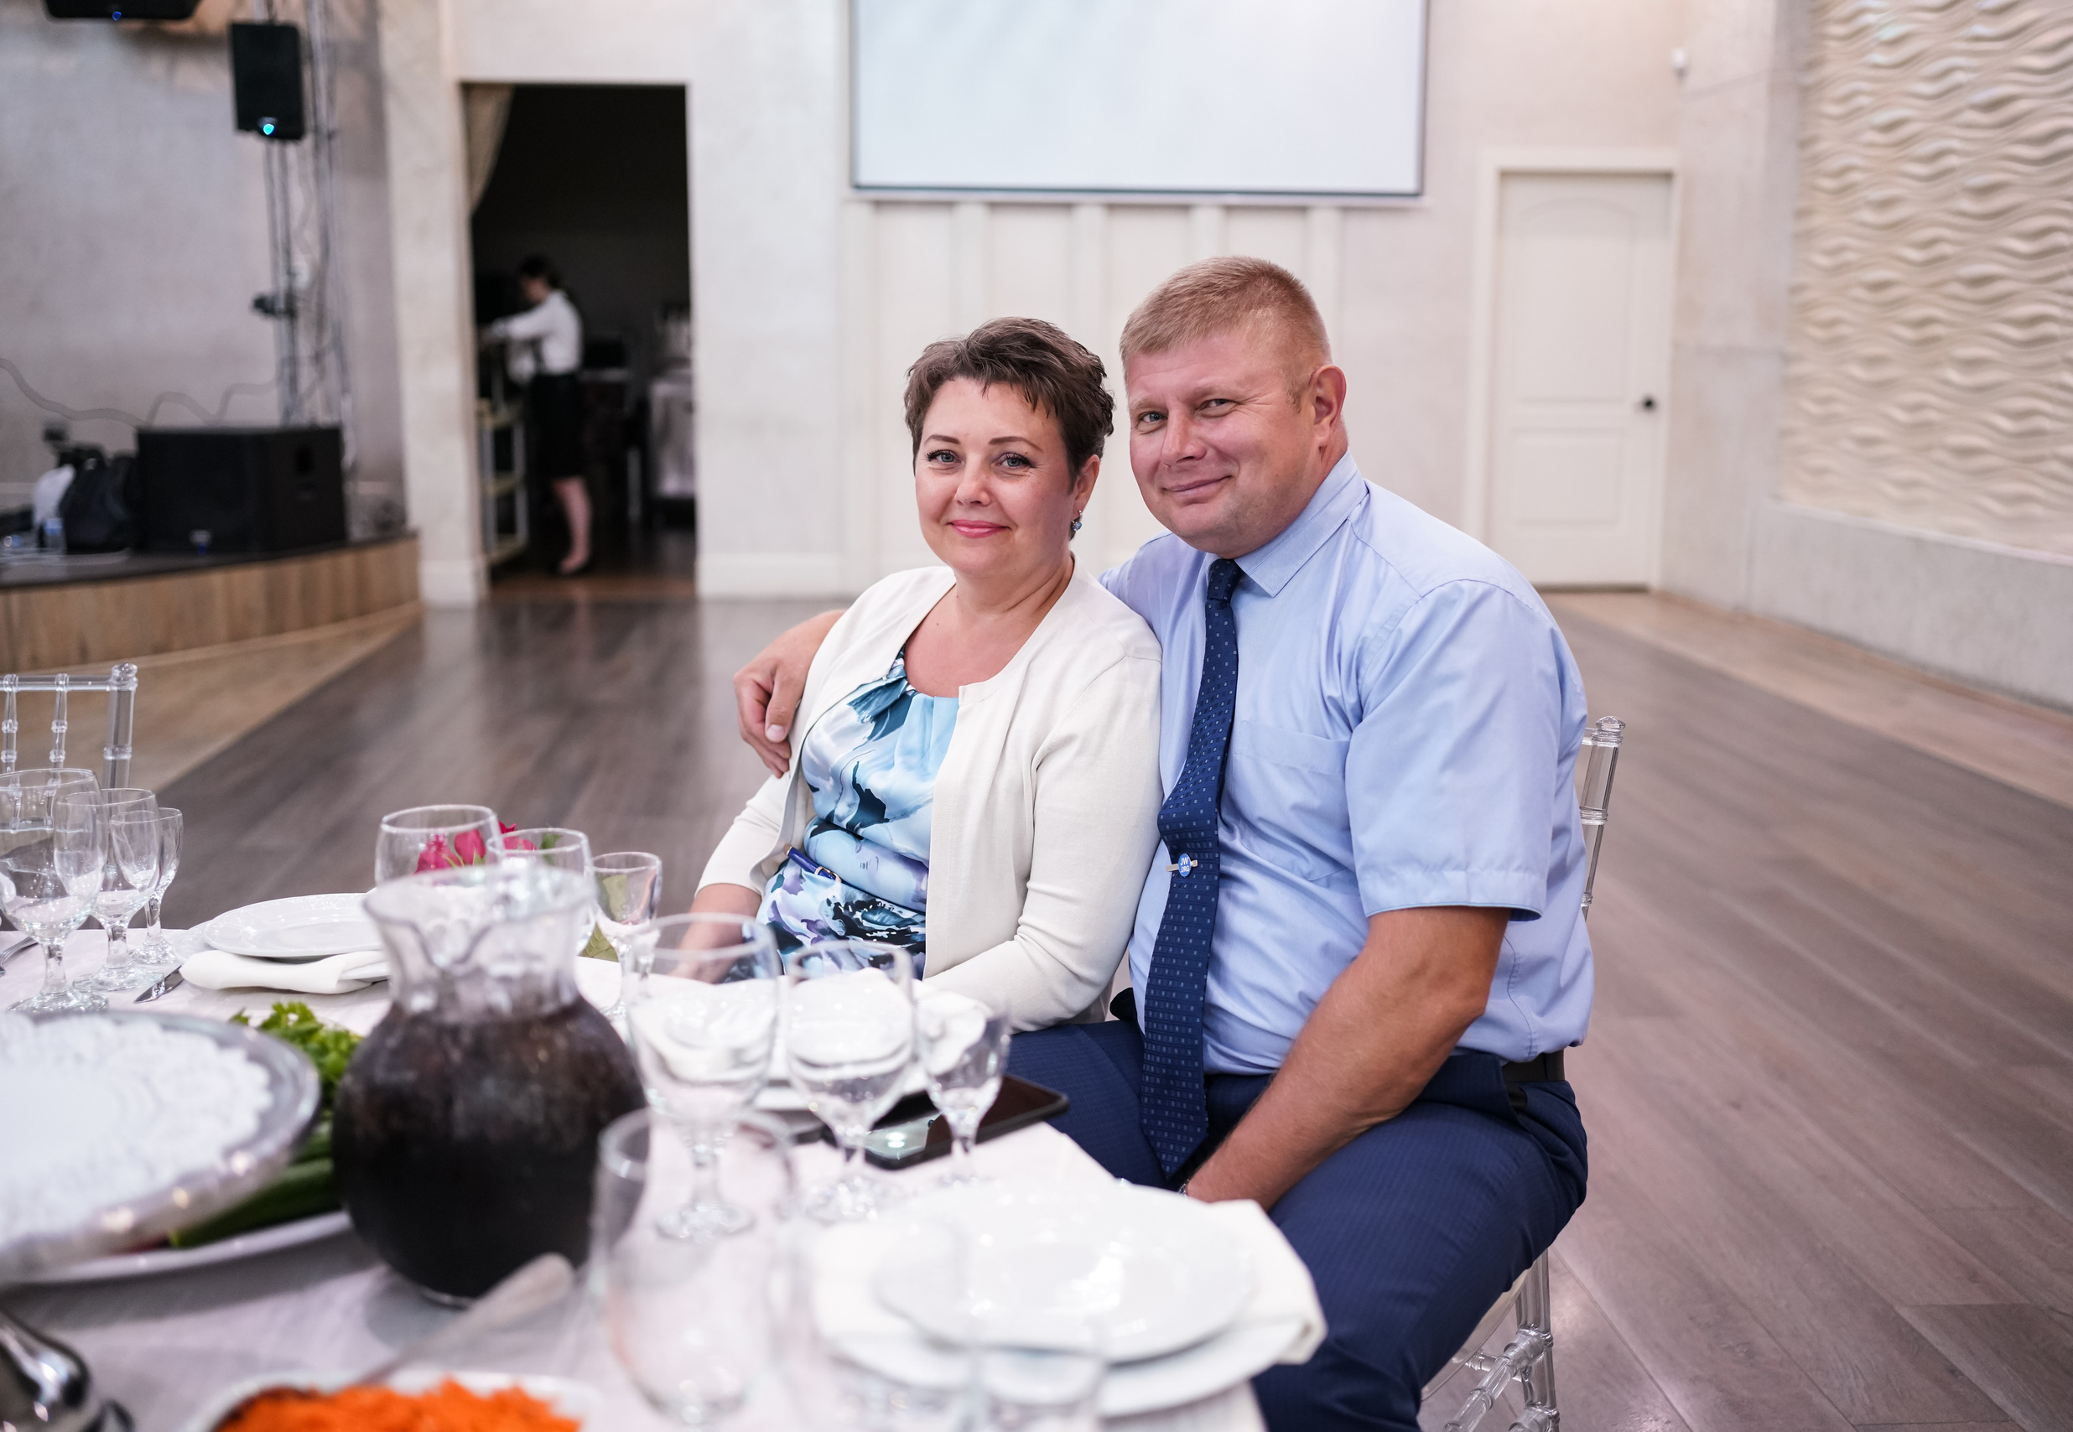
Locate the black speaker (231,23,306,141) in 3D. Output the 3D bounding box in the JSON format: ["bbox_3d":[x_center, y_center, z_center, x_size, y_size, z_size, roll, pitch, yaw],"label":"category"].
[{"bbox_3d":[-3.966,-3.282,10.791,0.335,0.555,0.320,-2,11,-12],"label":"black speaker"}]

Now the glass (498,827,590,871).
[{"bbox_3d":[-0.363,0.167,1.536,0.077,0.153,0.077,0,10,0],"label":"glass"}]

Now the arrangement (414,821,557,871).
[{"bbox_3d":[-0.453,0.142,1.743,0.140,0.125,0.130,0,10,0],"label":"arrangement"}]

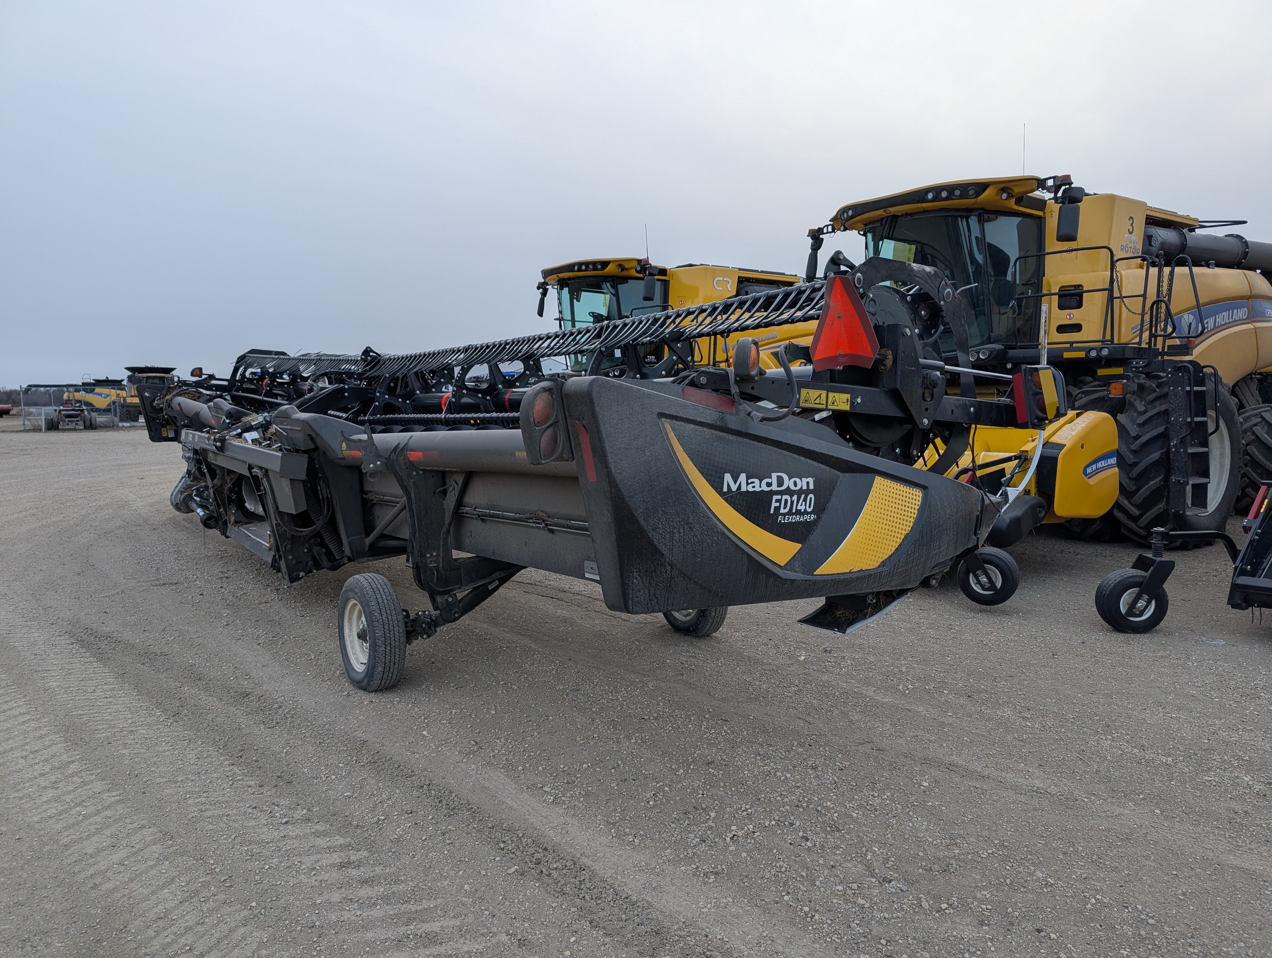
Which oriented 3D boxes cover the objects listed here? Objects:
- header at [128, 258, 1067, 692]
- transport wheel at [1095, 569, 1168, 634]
[{"bbox_3d":[-2.706,-0.376,9.266,3.330,2.480,12.600,-4,6,-36],"label":"header"},{"bbox_3d":[3.597,0.891,6.412,0.445,0.445,0.217,0,5,3],"label":"transport wheel"}]

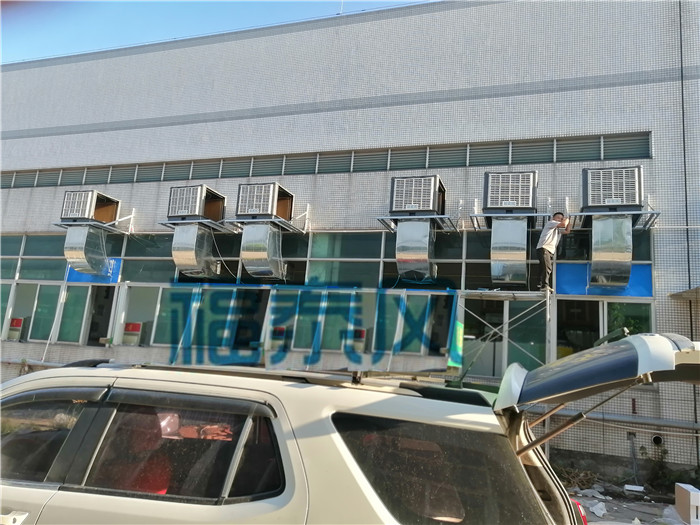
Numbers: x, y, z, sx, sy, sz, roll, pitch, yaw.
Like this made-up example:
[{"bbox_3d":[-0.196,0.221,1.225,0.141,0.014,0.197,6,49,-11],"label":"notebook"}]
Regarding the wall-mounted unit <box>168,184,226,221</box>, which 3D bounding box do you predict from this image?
[{"bbox_3d":[-4.089,-1.443,14.093,1.049,0.905,1.010,1,-10,19],"label":"wall-mounted unit"}]

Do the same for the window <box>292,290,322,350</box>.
[{"bbox_3d":[-0.994,1.359,12.316,0.587,1.394,0.100,1,-10,18],"label":"window"}]

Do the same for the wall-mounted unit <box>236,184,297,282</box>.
[{"bbox_3d":[-2.190,-0.790,13.612,1.082,2.223,1.206,1,-11,19],"label":"wall-mounted unit"}]

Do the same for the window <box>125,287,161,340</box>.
[{"bbox_3d":[-5.896,1.460,14.839,1.077,1.526,0.080,1,-11,19],"label":"window"}]

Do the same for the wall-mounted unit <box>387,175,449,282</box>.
[{"bbox_3d":[1.598,-0.748,12.321,1.082,2.223,1.206,1,-11,19],"label":"wall-mounted unit"}]

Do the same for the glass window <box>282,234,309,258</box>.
[{"bbox_3d":[-1.929,-0.423,13.643,1.916,0.689,0.080,1,-10,18],"label":"glass window"}]

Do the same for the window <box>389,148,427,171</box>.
[{"bbox_3d":[1.460,-2.614,13.287,0.976,0.635,0.080,1,-10,19],"label":"window"}]

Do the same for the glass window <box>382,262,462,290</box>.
[{"bbox_3d":[1.583,0.292,11.665,1.827,0.617,0.100,1,-10,18],"label":"glass window"}]

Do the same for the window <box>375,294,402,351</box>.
[{"bbox_3d":[0.834,1.342,11.713,0.505,1.300,0.100,1,-10,18],"label":"window"}]

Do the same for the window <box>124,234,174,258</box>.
[{"bbox_3d":[-5.831,-0.511,15.564,1.880,0.760,0.100,1,-11,19],"label":"window"}]

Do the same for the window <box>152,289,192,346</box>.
[{"bbox_3d":[-4.511,1.397,13.472,1.080,1.458,0.100,1,-10,18],"label":"window"}]

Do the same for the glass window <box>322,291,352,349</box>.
[{"bbox_3d":[-0.319,1.355,12.093,0.630,1.351,0.100,1,-10,18],"label":"glass window"}]

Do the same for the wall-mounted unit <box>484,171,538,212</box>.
[{"bbox_3d":[3.589,-1.384,11.700,1.082,0.912,1.060,1,-11,19],"label":"wall-mounted unit"}]

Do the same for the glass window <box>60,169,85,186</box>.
[{"bbox_3d":[-8.831,-2.726,16.762,0.961,0.635,0.080,1,-10,19],"label":"glass window"}]

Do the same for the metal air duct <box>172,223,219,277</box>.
[{"bbox_3d":[-4.037,-0.274,13.747,0.694,1.310,0.980,1,-10,18],"label":"metal air duct"}]

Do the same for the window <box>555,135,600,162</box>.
[{"bbox_3d":[5.216,-2.573,12.019,0.959,0.635,0.080,1,-10,19],"label":"window"}]

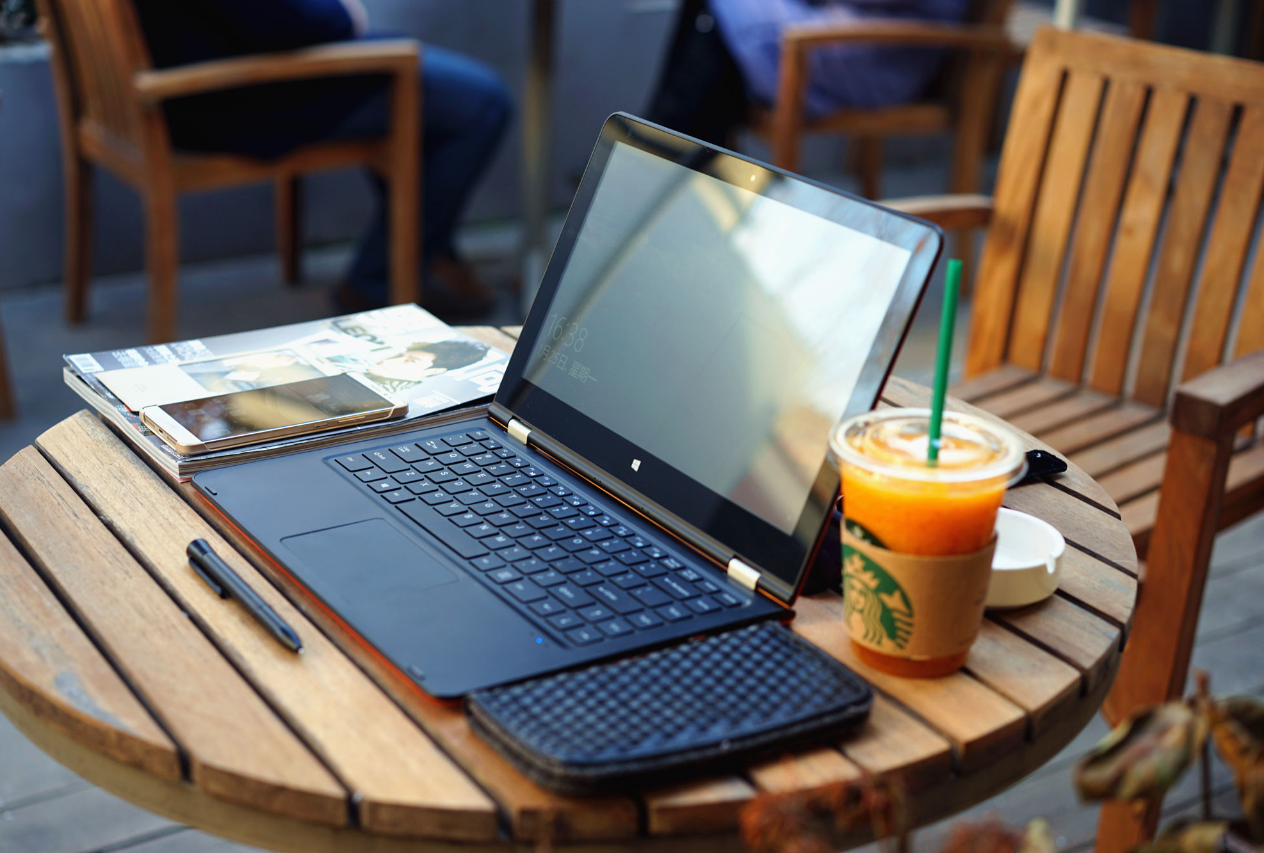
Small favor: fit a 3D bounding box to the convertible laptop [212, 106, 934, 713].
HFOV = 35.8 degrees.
[{"bbox_3d":[-0.052,-0.033,1.115,0.307,0.214,0.332,-11,24,-31],"label":"convertible laptop"}]

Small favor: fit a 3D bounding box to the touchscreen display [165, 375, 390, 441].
[{"bbox_3d":[-0.231,-0.009,1.278,0.134,0.008,0.074,-12,25,-33],"label":"touchscreen display"}]

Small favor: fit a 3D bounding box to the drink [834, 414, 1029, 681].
[{"bbox_3d":[0.149,0.064,1.017,0.102,0.117,0.102,2,20,-1],"label":"drink"}]

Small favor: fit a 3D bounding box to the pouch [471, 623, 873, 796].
[{"bbox_3d":[0.021,0.138,0.946,0.186,0.019,0.088,-9,23,-28],"label":"pouch"}]

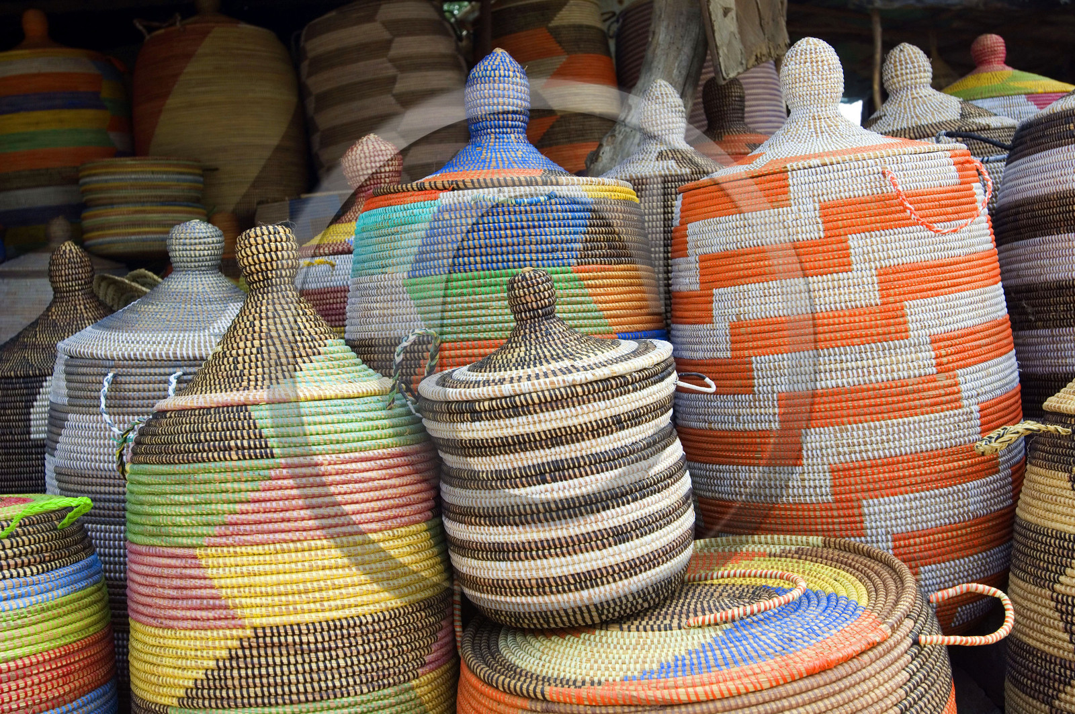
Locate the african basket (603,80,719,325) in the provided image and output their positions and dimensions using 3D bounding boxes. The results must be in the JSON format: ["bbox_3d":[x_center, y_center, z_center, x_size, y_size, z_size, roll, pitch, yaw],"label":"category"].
[{"bbox_3d":[0.230,-0.135,2.040,0.330,0.670,0.330,-2,7,0],"label":"african basket"}]

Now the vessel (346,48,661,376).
[{"bbox_3d":[-0.037,-0.018,1.573,0.435,0.770,0.435,-2,6,0],"label":"vessel"}]

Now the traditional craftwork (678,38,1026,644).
[{"bbox_3d":[0.443,-0.034,1.707,0.490,0.855,0.490,-7,6,0],"label":"traditional craftwork"}]

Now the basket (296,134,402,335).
[{"bbox_3d":[-0.268,-0.050,2.020,0.350,0.640,0.350,-2,7,0],"label":"basket"}]

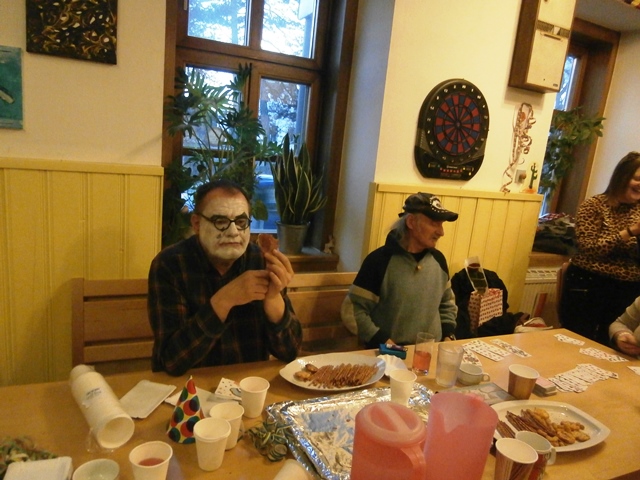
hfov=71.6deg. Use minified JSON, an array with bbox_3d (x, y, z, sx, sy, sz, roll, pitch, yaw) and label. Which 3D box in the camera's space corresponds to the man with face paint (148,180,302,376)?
[{"bbox_3d":[-0.316,0.447,1.486,0.550,1.260,0.720,0,12,-24],"label":"man with face paint"}]

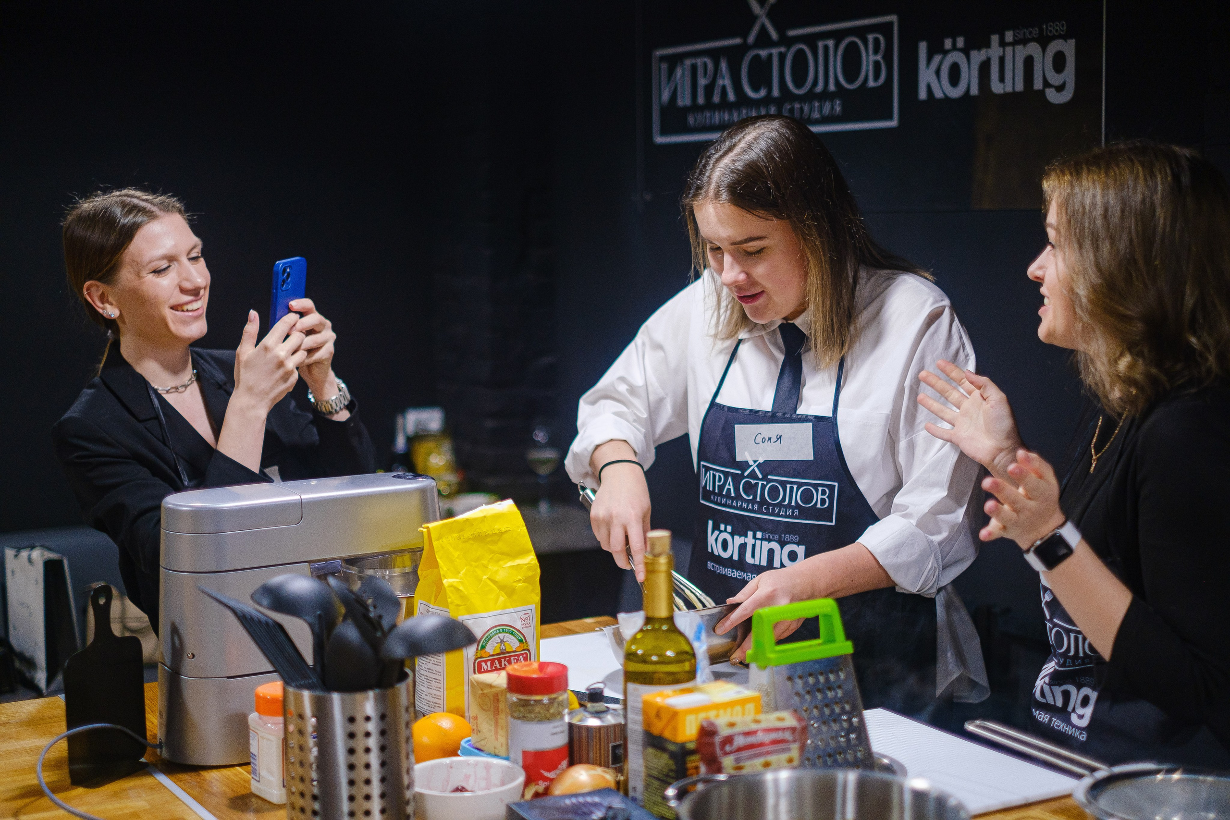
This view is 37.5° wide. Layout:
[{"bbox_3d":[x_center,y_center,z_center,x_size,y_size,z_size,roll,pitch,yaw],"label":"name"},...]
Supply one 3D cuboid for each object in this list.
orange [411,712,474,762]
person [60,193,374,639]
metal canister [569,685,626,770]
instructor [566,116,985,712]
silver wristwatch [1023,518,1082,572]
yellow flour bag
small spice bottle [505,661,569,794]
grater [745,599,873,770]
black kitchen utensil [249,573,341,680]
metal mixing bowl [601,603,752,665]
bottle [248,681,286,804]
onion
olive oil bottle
[{"bbox_3d":[-0.194,0.381,2.029,0.081,0.081,0.081,-1,6,0],"label":"orange"},{"bbox_3d":[-0.575,0.467,2.673,0.480,1.578,0.470,5,8,40],"label":"person"},{"bbox_3d":[-0.023,0.363,2.059,0.067,0.110,0.067,-1,6,0],"label":"metal canister"},{"bbox_3d":[0.214,0.424,2.532,0.500,1.660,0.530,5,8,39],"label":"instructor"},{"bbox_3d":[0.514,0.159,2.126,0.063,0.037,0.053,-38,3,16],"label":"silver wristwatch"},{"bbox_3d":[-0.178,0.255,2.326,0.122,0.268,0.097,-5,8,-36],"label":"yellow flour bag"},{"bbox_3d":[-0.081,0.352,1.935,0.065,0.142,0.065,-1,6,0],"label":"small spice bottle"},{"bbox_3d":[0.193,0.313,1.876,0.130,0.225,0.098,-5,7,-32],"label":"grater"},{"bbox_3d":[-0.309,0.297,1.793,0.088,0.290,0.100,-6,5,-33],"label":"black kitchen utensil"},{"bbox_3d":[0.084,0.302,2.370,0.203,0.075,0.203,-9,-3,-1],"label":"metal mixing bowl"},{"bbox_3d":[-0.373,0.365,2.019,0.058,0.122,0.066,-5,8,-33],"label":"bottle"},{"bbox_3d":[-0.033,0.404,1.902,0.074,0.063,0.066,-1,6,0],"label":"onion"},{"bbox_3d":[0.046,0.280,1.885,0.075,0.312,0.075,-1,6,0],"label":"olive oil bottle"}]

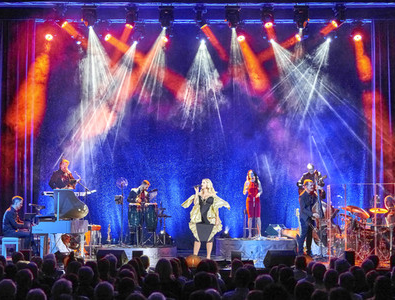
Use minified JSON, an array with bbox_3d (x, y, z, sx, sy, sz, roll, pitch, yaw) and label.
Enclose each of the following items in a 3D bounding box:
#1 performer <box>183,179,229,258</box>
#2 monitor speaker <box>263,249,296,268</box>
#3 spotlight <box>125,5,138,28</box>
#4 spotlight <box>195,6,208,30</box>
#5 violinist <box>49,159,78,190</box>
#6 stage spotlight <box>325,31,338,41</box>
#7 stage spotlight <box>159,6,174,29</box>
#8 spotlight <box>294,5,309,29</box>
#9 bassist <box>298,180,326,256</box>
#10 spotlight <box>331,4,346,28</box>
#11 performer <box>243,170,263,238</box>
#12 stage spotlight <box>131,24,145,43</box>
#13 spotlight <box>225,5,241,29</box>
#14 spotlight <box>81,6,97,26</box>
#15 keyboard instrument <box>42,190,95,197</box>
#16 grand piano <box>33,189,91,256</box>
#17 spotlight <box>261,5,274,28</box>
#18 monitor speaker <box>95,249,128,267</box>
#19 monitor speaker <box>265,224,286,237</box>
[{"bbox_3d":[0.193,1.488,13.400,1.000,1.750,0.480,0,-1,9],"label":"performer"},{"bbox_3d":[1.601,2.110,12.220,0.560,0.360,0.450,1,-5,-10],"label":"monitor speaker"},{"bbox_3d":[-1.571,-3.178,14.900,0.350,0.570,0.340,0,-1,11],"label":"spotlight"},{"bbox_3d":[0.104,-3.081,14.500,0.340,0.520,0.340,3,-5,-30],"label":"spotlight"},{"bbox_3d":[-3.468,1.100,16.200,0.650,1.740,0.450,1,-1,-27],"label":"violinist"},{"bbox_3d":[3.425,-2.953,16.000,0.340,0.360,0.320,-1,-5,11],"label":"stage spotlight"},{"bbox_3d":[-0.718,-3.070,14.500,0.360,0.530,0.340,-1,-5,8],"label":"stage spotlight"},{"bbox_3d":[2.409,-3.081,14.500,0.360,0.530,0.340,0,-5,0],"label":"spotlight"},{"bbox_3d":[2.609,1.554,14.200,0.520,1.740,0.460,1,-2,-43],"label":"bassist"},{"bbox_3d":[3.266,-3.081,14.500,0.360,0.520,0.340,-3,-5,30],"label":"spotlight"},{"bbox_3d":[1.374,1.362,15.641,0.500,1.700,0.360,-1,-5,7],"label":"performer"},{"bbox_3d":[-1.494,-2.901,15.584,0.320,0.420,0.320,-2,-5,24],"label":"stage spotlight"},{"bbox_3d":[0.833,-3.178,14.900,0.390,0.570,0.360,0,-1,0],"label":"spotlight"},{"bbox_3d":[-2.583,-3.178,14.900,0.390,0.540,0.360,0,-1,-3],"label":"spotlight"},{"bbox_3d":[-3.041,1.022,14.700,1.200,0.110,0.340,0,-5,0],"label":"keyboard instrument"},{"bbox_3d":[-2.979,1.648,13.712,1.220,1.520,1.420,1,-5,-8],"label":"grand piano"},{"bbox_3d":[1.666,-3.178,14.900,0.350,0.570,0.340,0,-1,-6],"label":"spotlight"},{"bbox_3d":[-1.660,2.110,12.220,0.560,0.360,0.450,-1,-5,10],"label":"monitor speaker"},{"bbox_3d":[1.882,1.942,15.100,0.380,0.310,0.450,-5,-7,45],"label":"monitor speaker"}]

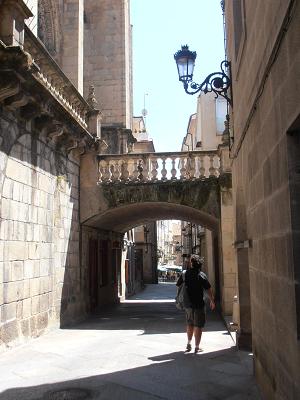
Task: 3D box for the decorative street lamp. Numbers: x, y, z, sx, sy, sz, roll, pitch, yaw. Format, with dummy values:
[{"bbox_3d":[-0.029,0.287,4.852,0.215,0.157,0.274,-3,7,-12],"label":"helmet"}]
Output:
[{"bbox_3d":[1.297,-3.048,12.481,1.400,1.560,0.530,-1,-6,6],"label":"decorative street lamp"}]

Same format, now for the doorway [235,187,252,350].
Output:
[{"bbox_3d":[1.727,1.231,9.649,0.320,2.900,1.250,-1,-6,6],"label":"doorway"}]

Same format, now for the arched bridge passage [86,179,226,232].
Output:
[{"bbox_3d":[0.298,0.336,16.704,3.850,1.250,6.000,-1,-6,6],"label":"arched bridge passage"}]

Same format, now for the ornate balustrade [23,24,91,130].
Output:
[{"bbox_3d":[-1.900,-2.258,11.125,0.320,0.850,4.900,-1,-6,6],"label":"ornate balustrade"}]

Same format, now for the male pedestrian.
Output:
[{"bbox_3d":[0.780,1.798,8.937,0.660,1.690,0.480,-1,-6,-2],"label":"male pedestrian"}]

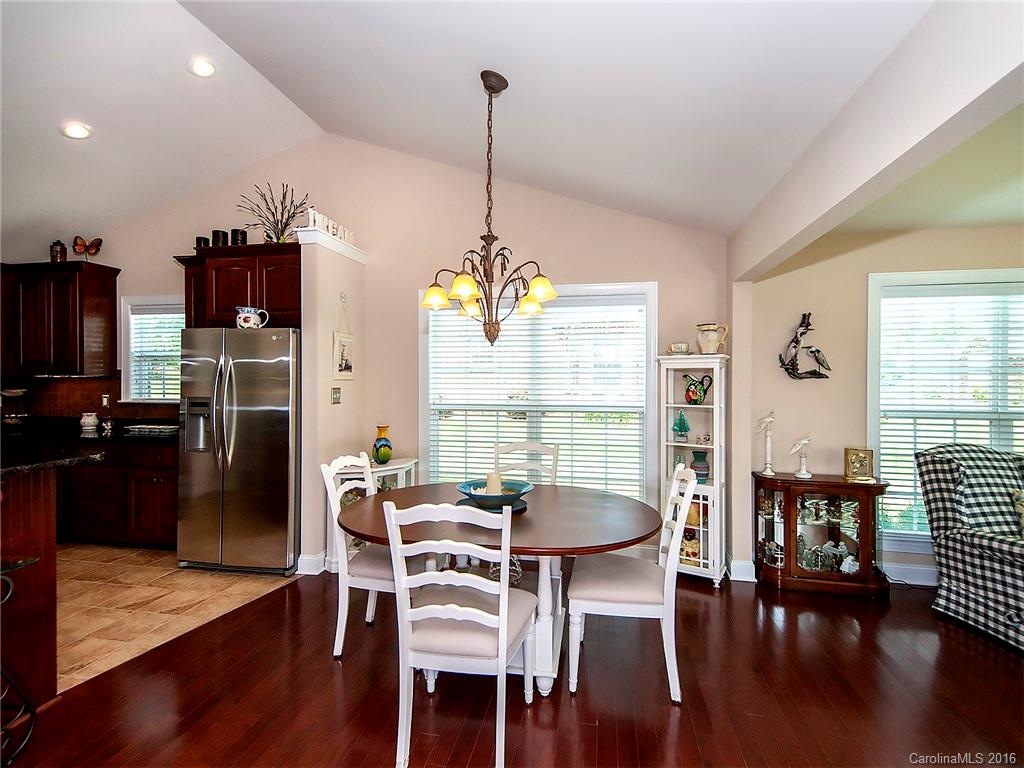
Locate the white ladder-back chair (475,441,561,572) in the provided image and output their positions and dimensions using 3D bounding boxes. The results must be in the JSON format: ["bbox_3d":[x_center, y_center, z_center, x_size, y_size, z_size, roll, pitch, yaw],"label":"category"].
[{"bbox_3d":[0.042,0.881,2.834,0.480,0.980,0.570,0,0,11],"label":"white ladder-back chair"}]

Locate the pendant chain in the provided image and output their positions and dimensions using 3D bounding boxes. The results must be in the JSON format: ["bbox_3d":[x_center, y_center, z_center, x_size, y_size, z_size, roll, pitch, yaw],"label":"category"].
[{"bbox_3d":[-0.107,-1.110,2.395,0.035,0.724,0.035,0,1,11],"label":"pendant chain"}]

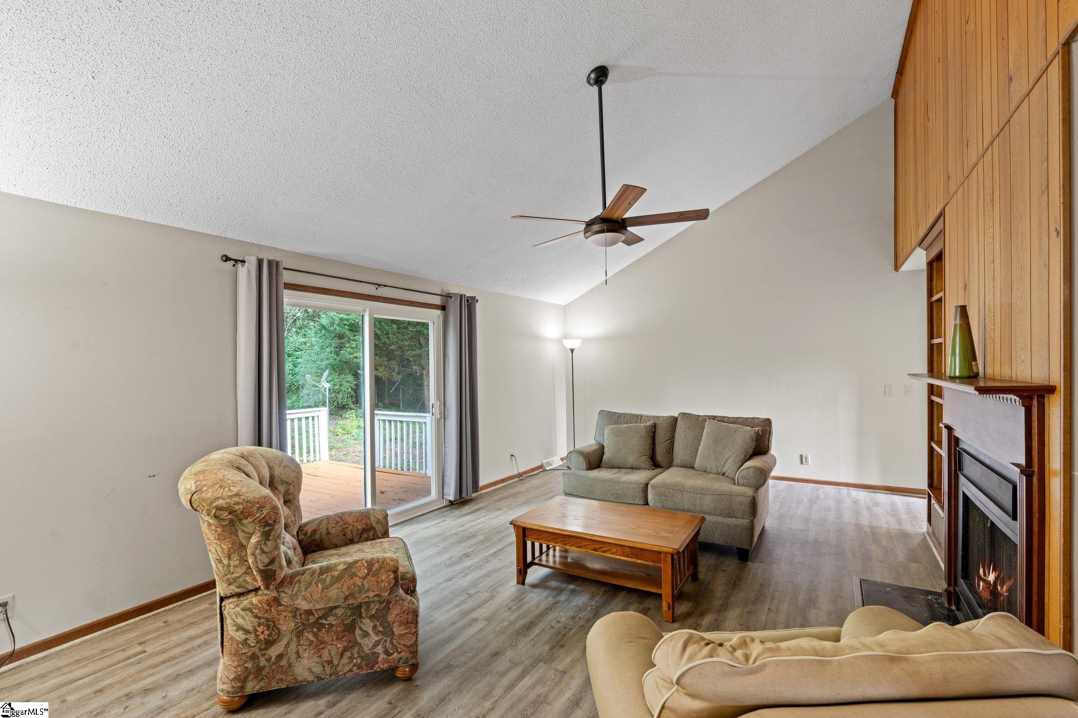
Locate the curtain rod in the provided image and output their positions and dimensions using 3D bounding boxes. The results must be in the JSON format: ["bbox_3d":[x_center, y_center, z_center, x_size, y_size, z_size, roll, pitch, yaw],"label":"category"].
[{"bbox_3d":[-1.388,-0.648,4.254,0.075,0.060,2.650,0,0,31],"label":"curtain rod"}]

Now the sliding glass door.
[{"bbox_3d":[-1.518,0.521,4.243,0.105,2.029,1.840,0,0,31],"label":"sliding glass door"}]

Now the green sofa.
[{"bbox_3d":[1.179,1.028,4.321,1.727,0.997,0.943,0,0,29],"label":"green sofa"}]

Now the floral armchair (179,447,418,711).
[{"bbox_3d":[-1.184,0.995,2.532,1.066,1.071,0.834,0,0,-17],"label":"floral armchair"}]

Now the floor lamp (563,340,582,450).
[{"bbox_3d":[0.489,0.635,6.750,0.270,1.799,0.270,0,0,0],"label":"floor lamp"}]

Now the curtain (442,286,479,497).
[{"bbox_3d":[-0.832,0.405,5.147,0.120,2.155,0.563,0,0,31],"label":"curtain"}]

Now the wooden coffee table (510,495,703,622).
[{"bbox_3d":[0.469,1.313,3.282,1.135,0.427,0.718,0,0,29],"label":"wooden coffee table"}]

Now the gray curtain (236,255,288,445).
[{"bbox_3d":[-1.928,0.404,3.342,0.120,2.155,0.336,0,0,31],"label":"gray curtain"}]

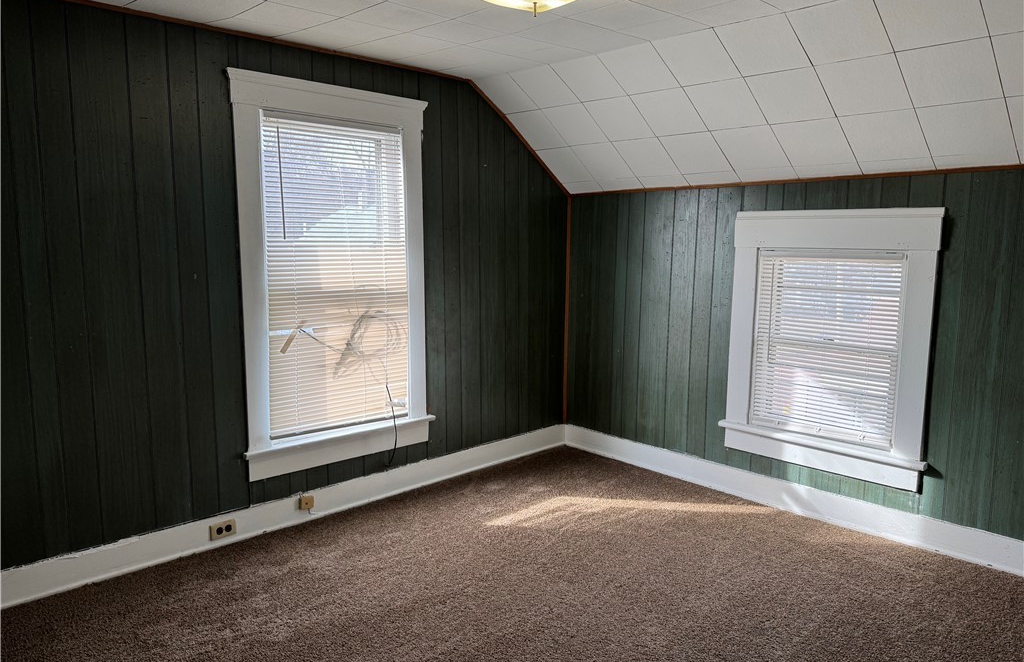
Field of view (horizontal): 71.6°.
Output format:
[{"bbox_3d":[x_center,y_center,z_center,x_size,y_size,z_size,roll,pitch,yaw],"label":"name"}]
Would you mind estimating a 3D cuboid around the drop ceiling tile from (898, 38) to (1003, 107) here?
[{"bbox_3d":[1.609,-0.948,2.612,0.305,0.020,0.305,9,-21,46],"label":"drop ceiling tile"}]

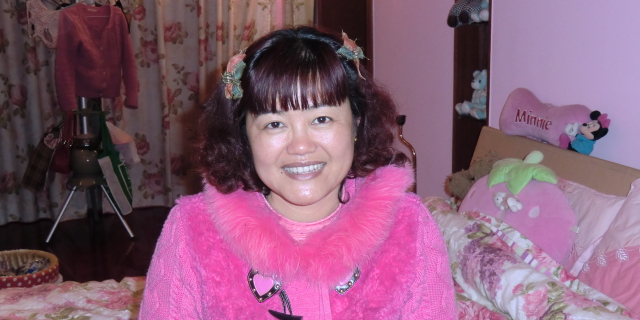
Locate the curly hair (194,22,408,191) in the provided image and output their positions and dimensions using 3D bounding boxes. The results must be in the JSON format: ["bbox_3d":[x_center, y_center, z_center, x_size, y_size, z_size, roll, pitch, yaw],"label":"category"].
[{"bbox_3d":[-0.027,-0.070,1.070,0.295,0.245,0.235,-3,6,-2],"label":"curly hair"}]

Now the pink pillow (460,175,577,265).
[{"bbox_3d":[0.572,0.173,2.120,0.330,0.350,0.170,7,-8,40],"label":"pink pillow"}]

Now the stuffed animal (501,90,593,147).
[{"bbox_3d":[0.705,-0.126,2.300,0.320,0.185,0.130,17,19,39],"label":"stuffed animal"}]

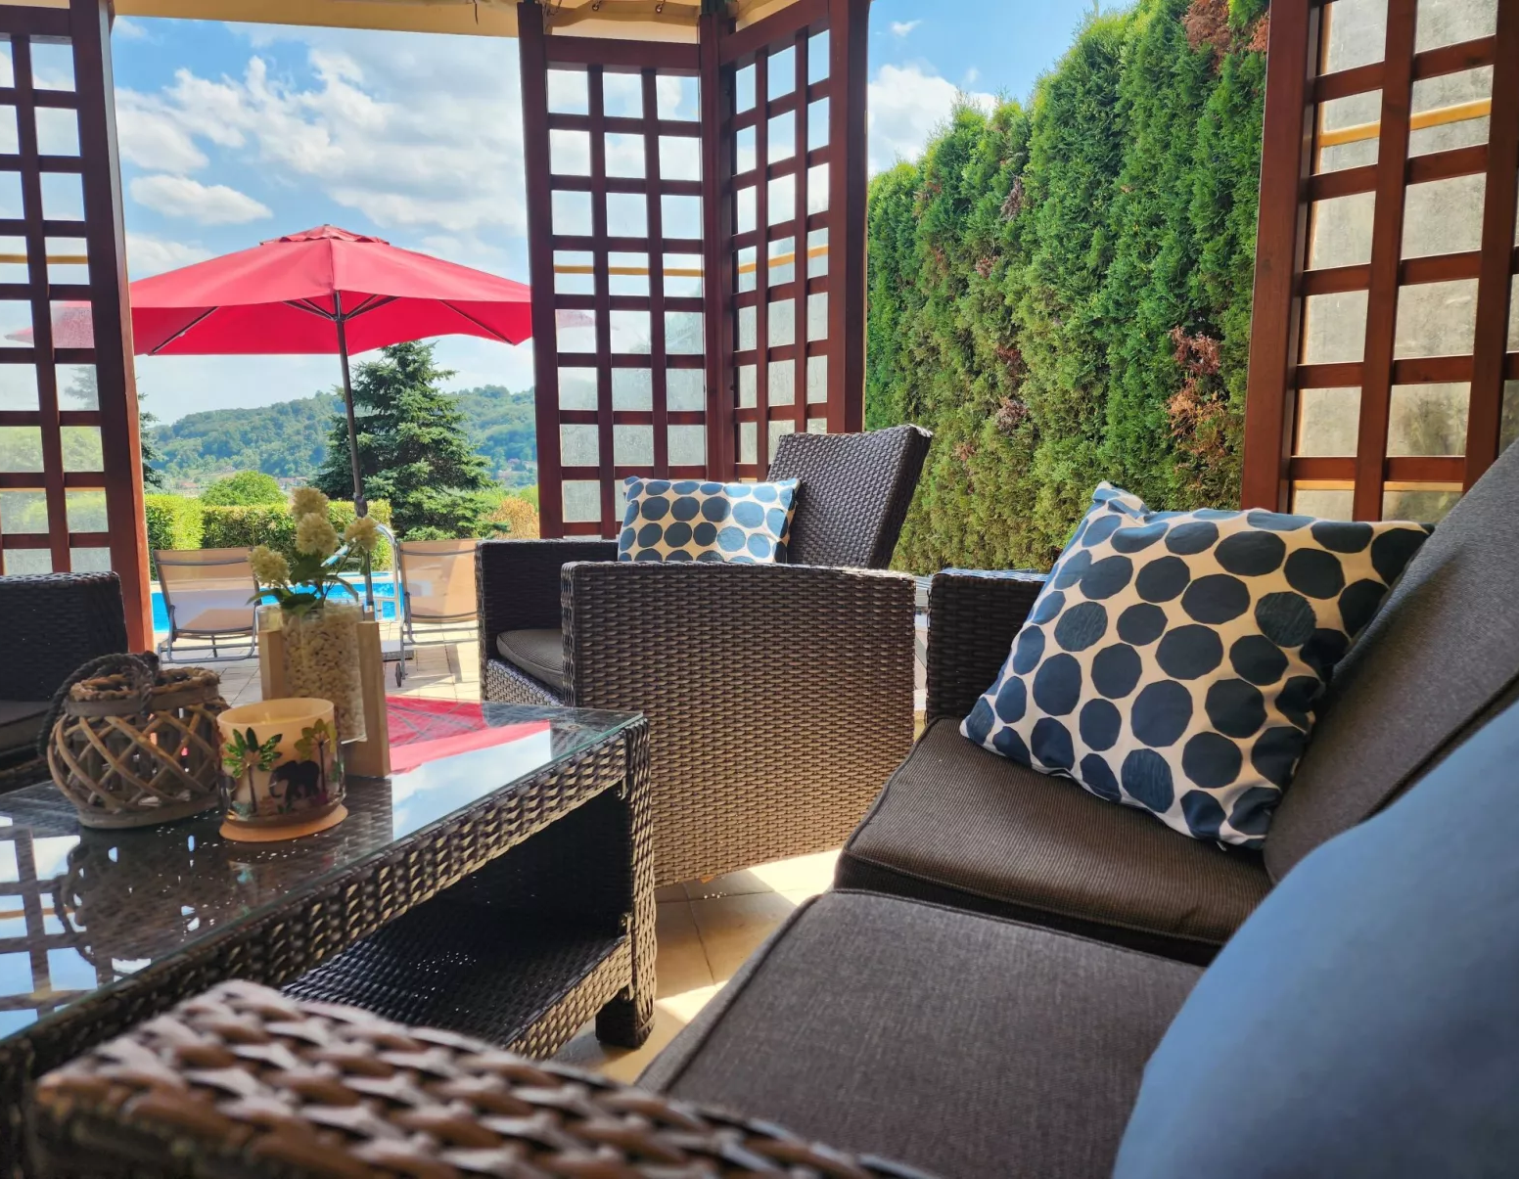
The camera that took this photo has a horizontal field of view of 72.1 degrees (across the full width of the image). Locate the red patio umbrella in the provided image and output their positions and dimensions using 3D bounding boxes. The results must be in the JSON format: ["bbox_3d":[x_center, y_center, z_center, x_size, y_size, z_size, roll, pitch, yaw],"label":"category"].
[{"bbox_3d":[-2.822,-0.998,7.282,3.750,2.950,3.750,-6,9,-20],"label":"red patio umbrella"}]

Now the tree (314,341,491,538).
[{"bbox_3d":[-5.785,-2.289,16.844,2.736,3.330,2.736,-3,8,-23],"label":"tree"}]

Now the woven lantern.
[{"bbox_3d":[-0.623,0.144,1.048,0.164,0.153,0.164,-3,8,-23],"label":"woven lantern"}]

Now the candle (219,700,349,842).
[{"bbox_3d":[-0.462,0.172,1.010,0.115,0.107,0.115,-3,8,-23],"label":"candle"}]

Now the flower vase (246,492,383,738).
[{"bbox_3d":[-0.475,0.028,1.122,0.135,0.271,0.120,-6,9,-40],"label":"flower vase"}]

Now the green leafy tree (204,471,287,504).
[{"bbox_3d":[-12.264,-1.727,24.978,2.118,2.200,2.118,-3,8,-23],"label":"green leafy tree"}]

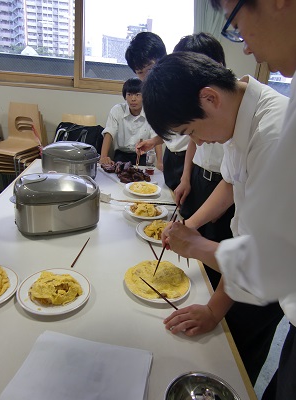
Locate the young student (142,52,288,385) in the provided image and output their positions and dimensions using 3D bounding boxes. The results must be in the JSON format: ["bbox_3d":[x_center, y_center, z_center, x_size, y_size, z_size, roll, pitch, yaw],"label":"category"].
[{"bbox_3d":[0.248,0.303,1.085,0.660,1.440,0.520,0,22,-15],"label":"young student"}]

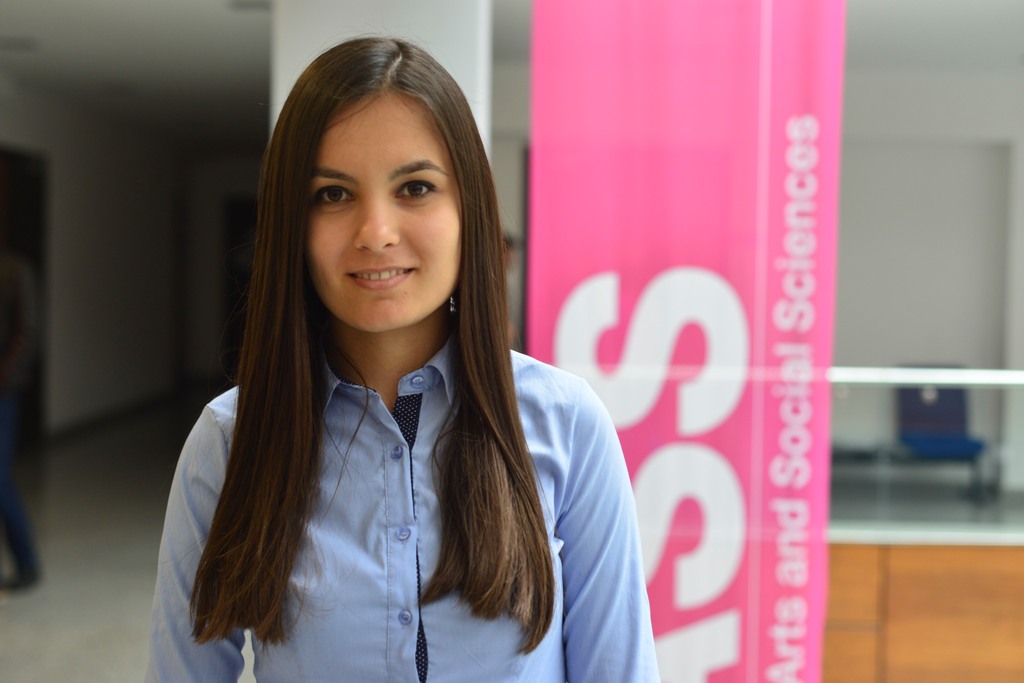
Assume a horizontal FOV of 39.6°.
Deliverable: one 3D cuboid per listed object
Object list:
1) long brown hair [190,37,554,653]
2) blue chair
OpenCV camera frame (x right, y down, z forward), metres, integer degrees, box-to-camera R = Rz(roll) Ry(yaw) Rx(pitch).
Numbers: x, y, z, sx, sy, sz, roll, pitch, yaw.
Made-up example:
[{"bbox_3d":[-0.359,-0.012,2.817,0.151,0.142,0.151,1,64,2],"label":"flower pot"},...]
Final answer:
[{"bbox_3d":[-0.112,-0.002,1.155,0.285,0.480,0.230,1,2,0],"label":"long brown hair"},{"bbox_3d":[2.820,0.600,9.350,0.480,0.860,0.550,1,2,-4],"label":"blue chair"}]

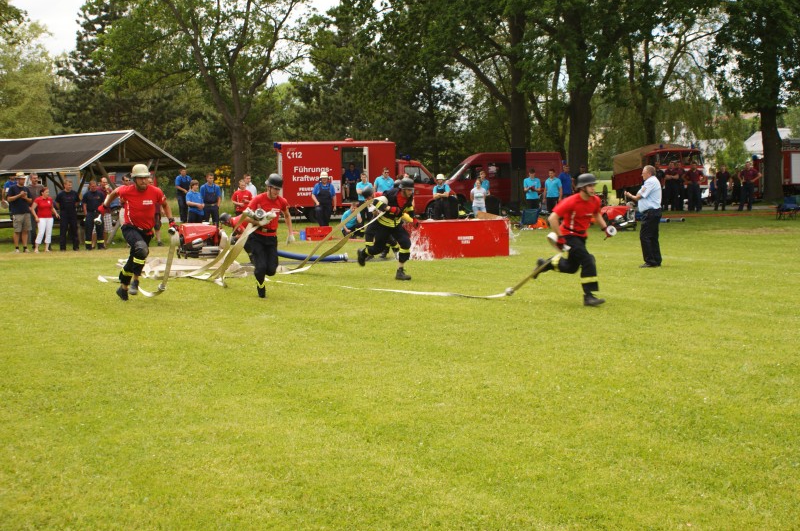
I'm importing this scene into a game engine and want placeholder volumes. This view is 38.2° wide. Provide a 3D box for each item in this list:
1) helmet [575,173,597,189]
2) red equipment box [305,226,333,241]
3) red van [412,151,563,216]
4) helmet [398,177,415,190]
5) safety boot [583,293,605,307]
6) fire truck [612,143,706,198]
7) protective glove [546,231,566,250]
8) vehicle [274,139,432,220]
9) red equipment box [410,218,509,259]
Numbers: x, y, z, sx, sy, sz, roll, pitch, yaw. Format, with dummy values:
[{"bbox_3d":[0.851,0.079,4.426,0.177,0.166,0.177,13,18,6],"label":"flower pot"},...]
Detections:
[{"bbox_3d":[2.408,-1.096,14.950,0.285,0.180,0.240,-2,3,24],"label":"helmet"},{"bbox_3d":[-2.100,-0.833,30.100,0.680,0.360,0.450,0,4,0],"label":"red equipment box"},{"bbox_3d":[3.967,-3.292,47.300,5.200,2.600,1.980,-1,4,-8],"label":"red van"},{"bbox_3d":[0.117,-1.321,18.800,0.240,0.175,0.280,-4,11,-45],"label":"helmet"},{"bbox_3d":[2.522,0.445,15.000,0.290,0.180,0.110,-4,3,12],"label":"safety boot"},{"bbox_3d":[11.398,-3.909,50.800,2.370,2.700,5.700,-1,2,-8],"label":"fire truck"},{"bbox_3d":[2.028,-0.303,14.800,0.180,0.150,0.120,17,8,13],"label":"protective glove"},{"bbox_3d":[-1.274,-3.215,44.000,6.550,3.000,2.150,0,4,-6],"label":"vehicle"},{"bbox_3d":[1.190,-0.575,24.900,2.100,0.800,1.000,-2,5,-24],"label":"red equipment box"}]

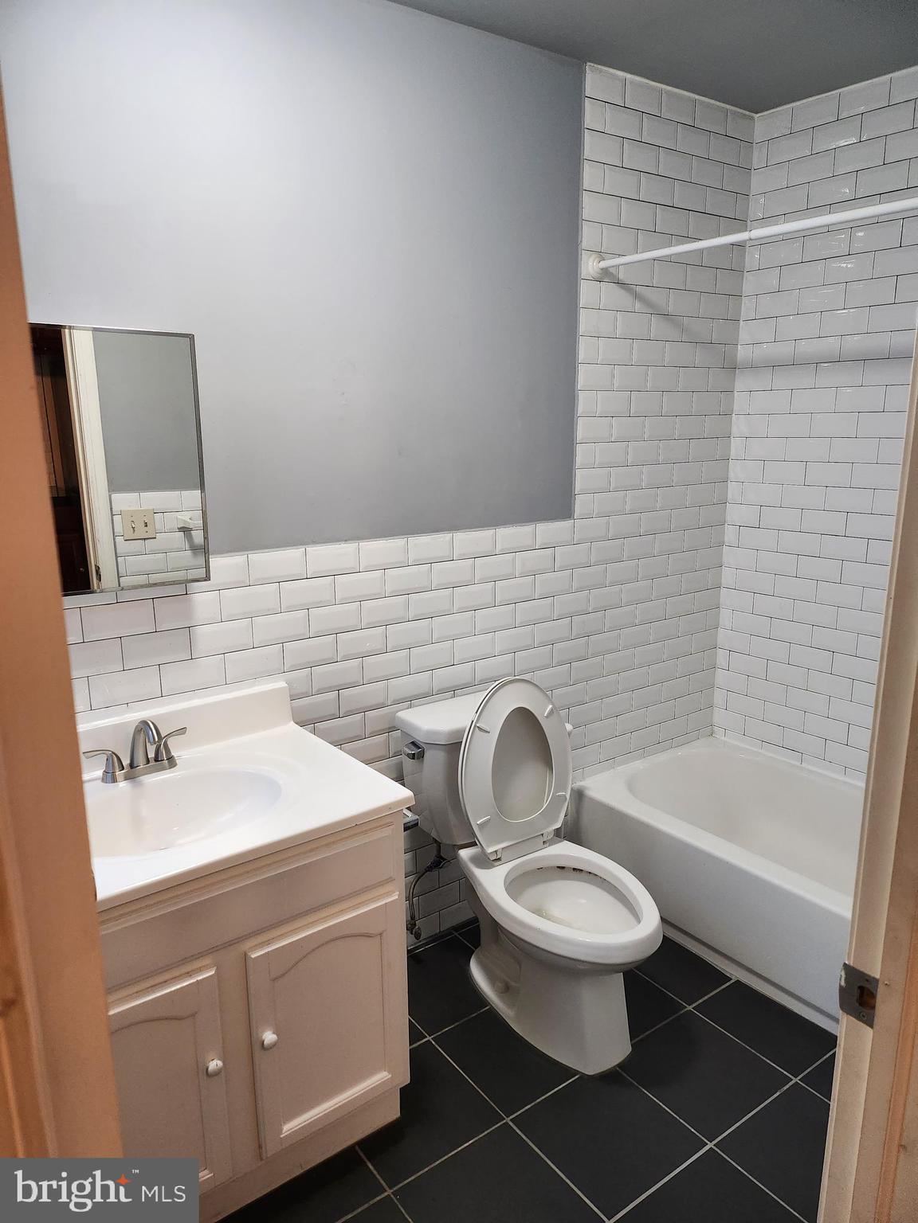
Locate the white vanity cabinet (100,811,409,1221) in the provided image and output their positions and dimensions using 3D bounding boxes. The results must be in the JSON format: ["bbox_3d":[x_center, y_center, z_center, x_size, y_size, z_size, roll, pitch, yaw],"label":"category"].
[{"bbox_3d":[-0.564,0.768,1.783,0.747,0.795,0.566,-10,16,-35],"label":"white vanity cabinet"}]

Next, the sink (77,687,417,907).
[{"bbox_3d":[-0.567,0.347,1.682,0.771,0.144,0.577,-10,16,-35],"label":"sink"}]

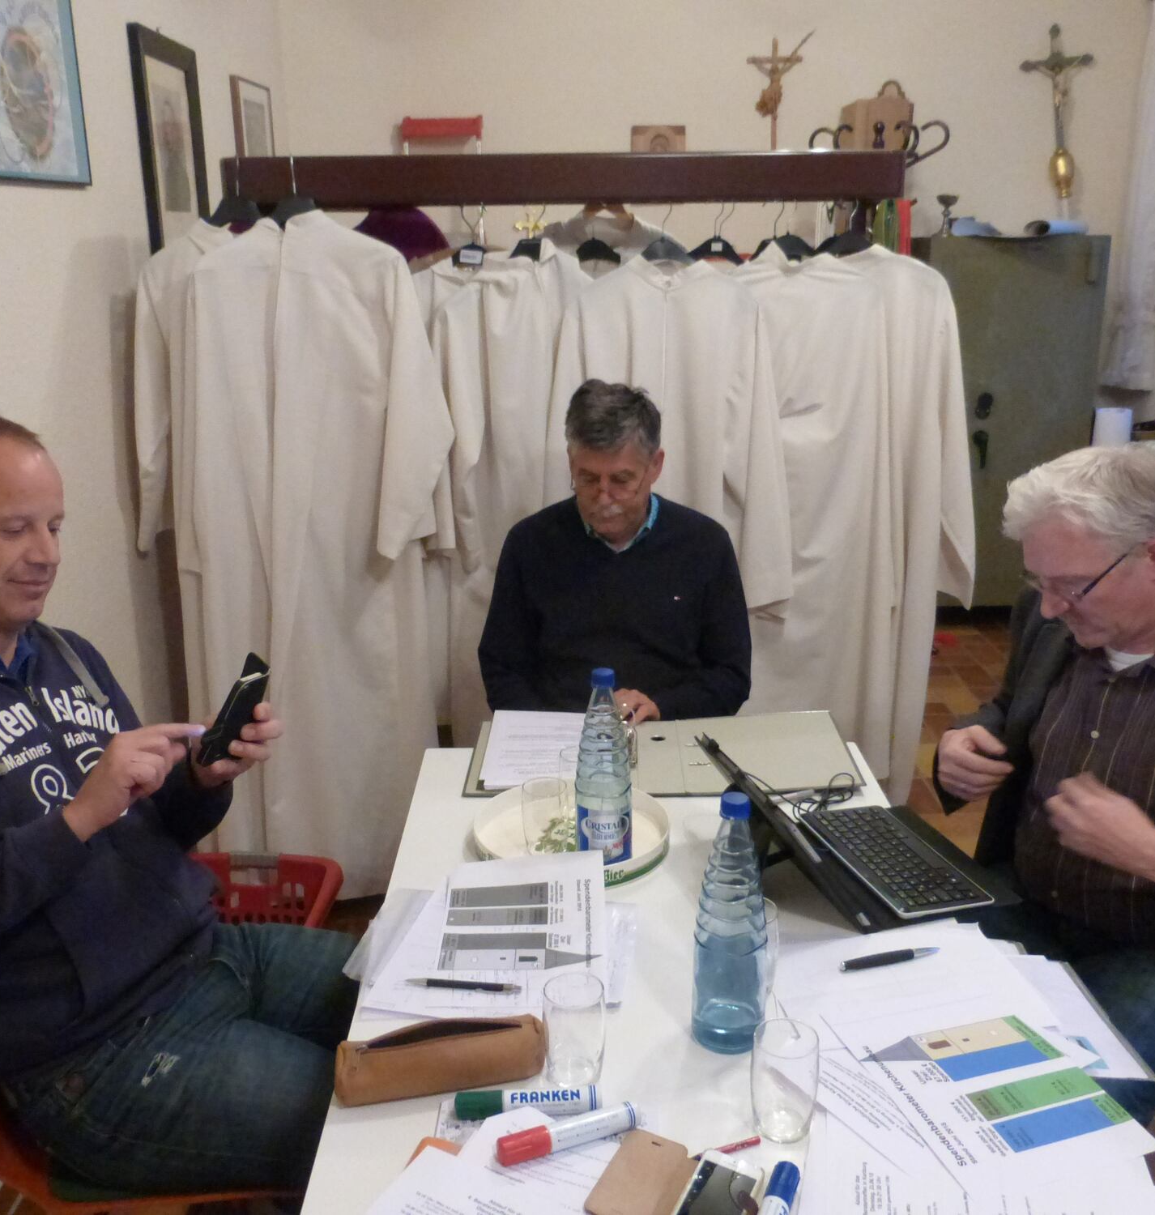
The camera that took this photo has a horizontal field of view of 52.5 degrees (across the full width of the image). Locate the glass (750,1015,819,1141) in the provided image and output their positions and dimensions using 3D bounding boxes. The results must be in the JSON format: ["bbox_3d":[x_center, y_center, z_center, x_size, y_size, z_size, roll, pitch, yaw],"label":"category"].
[{"bbox_3d":[0.206,0.473,1.164,0.066,0.100,0.066,-1,17,0],"label":"glass"}]

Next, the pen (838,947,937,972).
[{"bbox_3d":[0.380,0.426,1.422,0.139,0.013,0.013,-5,18,-14],"label":"pen"}]

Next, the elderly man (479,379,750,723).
[{"bbox_3d":[0.070,0.280,2.178,0.540,1.340,0.750,-1,17,0],"label":"elderly man"}]

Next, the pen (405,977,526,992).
[{"bbox_3d":[-0.136,0.449,1.391,0.140,0.011,0.011,1,17,6],"label":"pen"}]

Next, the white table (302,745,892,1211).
[{"bbox_3d":[0.122,0.796,1.530,0.765,0.740,1.350,-1,17,0],"label":"white table"}]

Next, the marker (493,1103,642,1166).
[{"bbox_3d":[-0.006,0.516,1.150,0.146,0.026,0.026,-6,18,-18],"label":"marker"}]

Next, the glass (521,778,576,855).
[{"bbox_3d":[-0.047,0.306,1.696,0.065,0.099,0.065,-1,17,0],"label":"glass"}]

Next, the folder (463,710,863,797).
[{"bbox_3d":[0.146,0.223,2.037,0.650,0.060,0.320,-1,17,-2],"label":"folder"}]

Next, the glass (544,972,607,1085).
[{"bbox_3d":[-0.002,0.451,1.250,0.066,0.097,0.066,-1,17,0],"label":"glass"}]

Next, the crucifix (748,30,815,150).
[{"bbox_3d":[0.844,-2.133,4.872,0.260,0.490,0.080,-1,17,0],"label":"crucifix"}]

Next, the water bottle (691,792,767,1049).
[{"bbox_3d":[0.167,0.338,1.273,0.082,0.287,0.082,-1,17,0],"label":"water bottle"}]

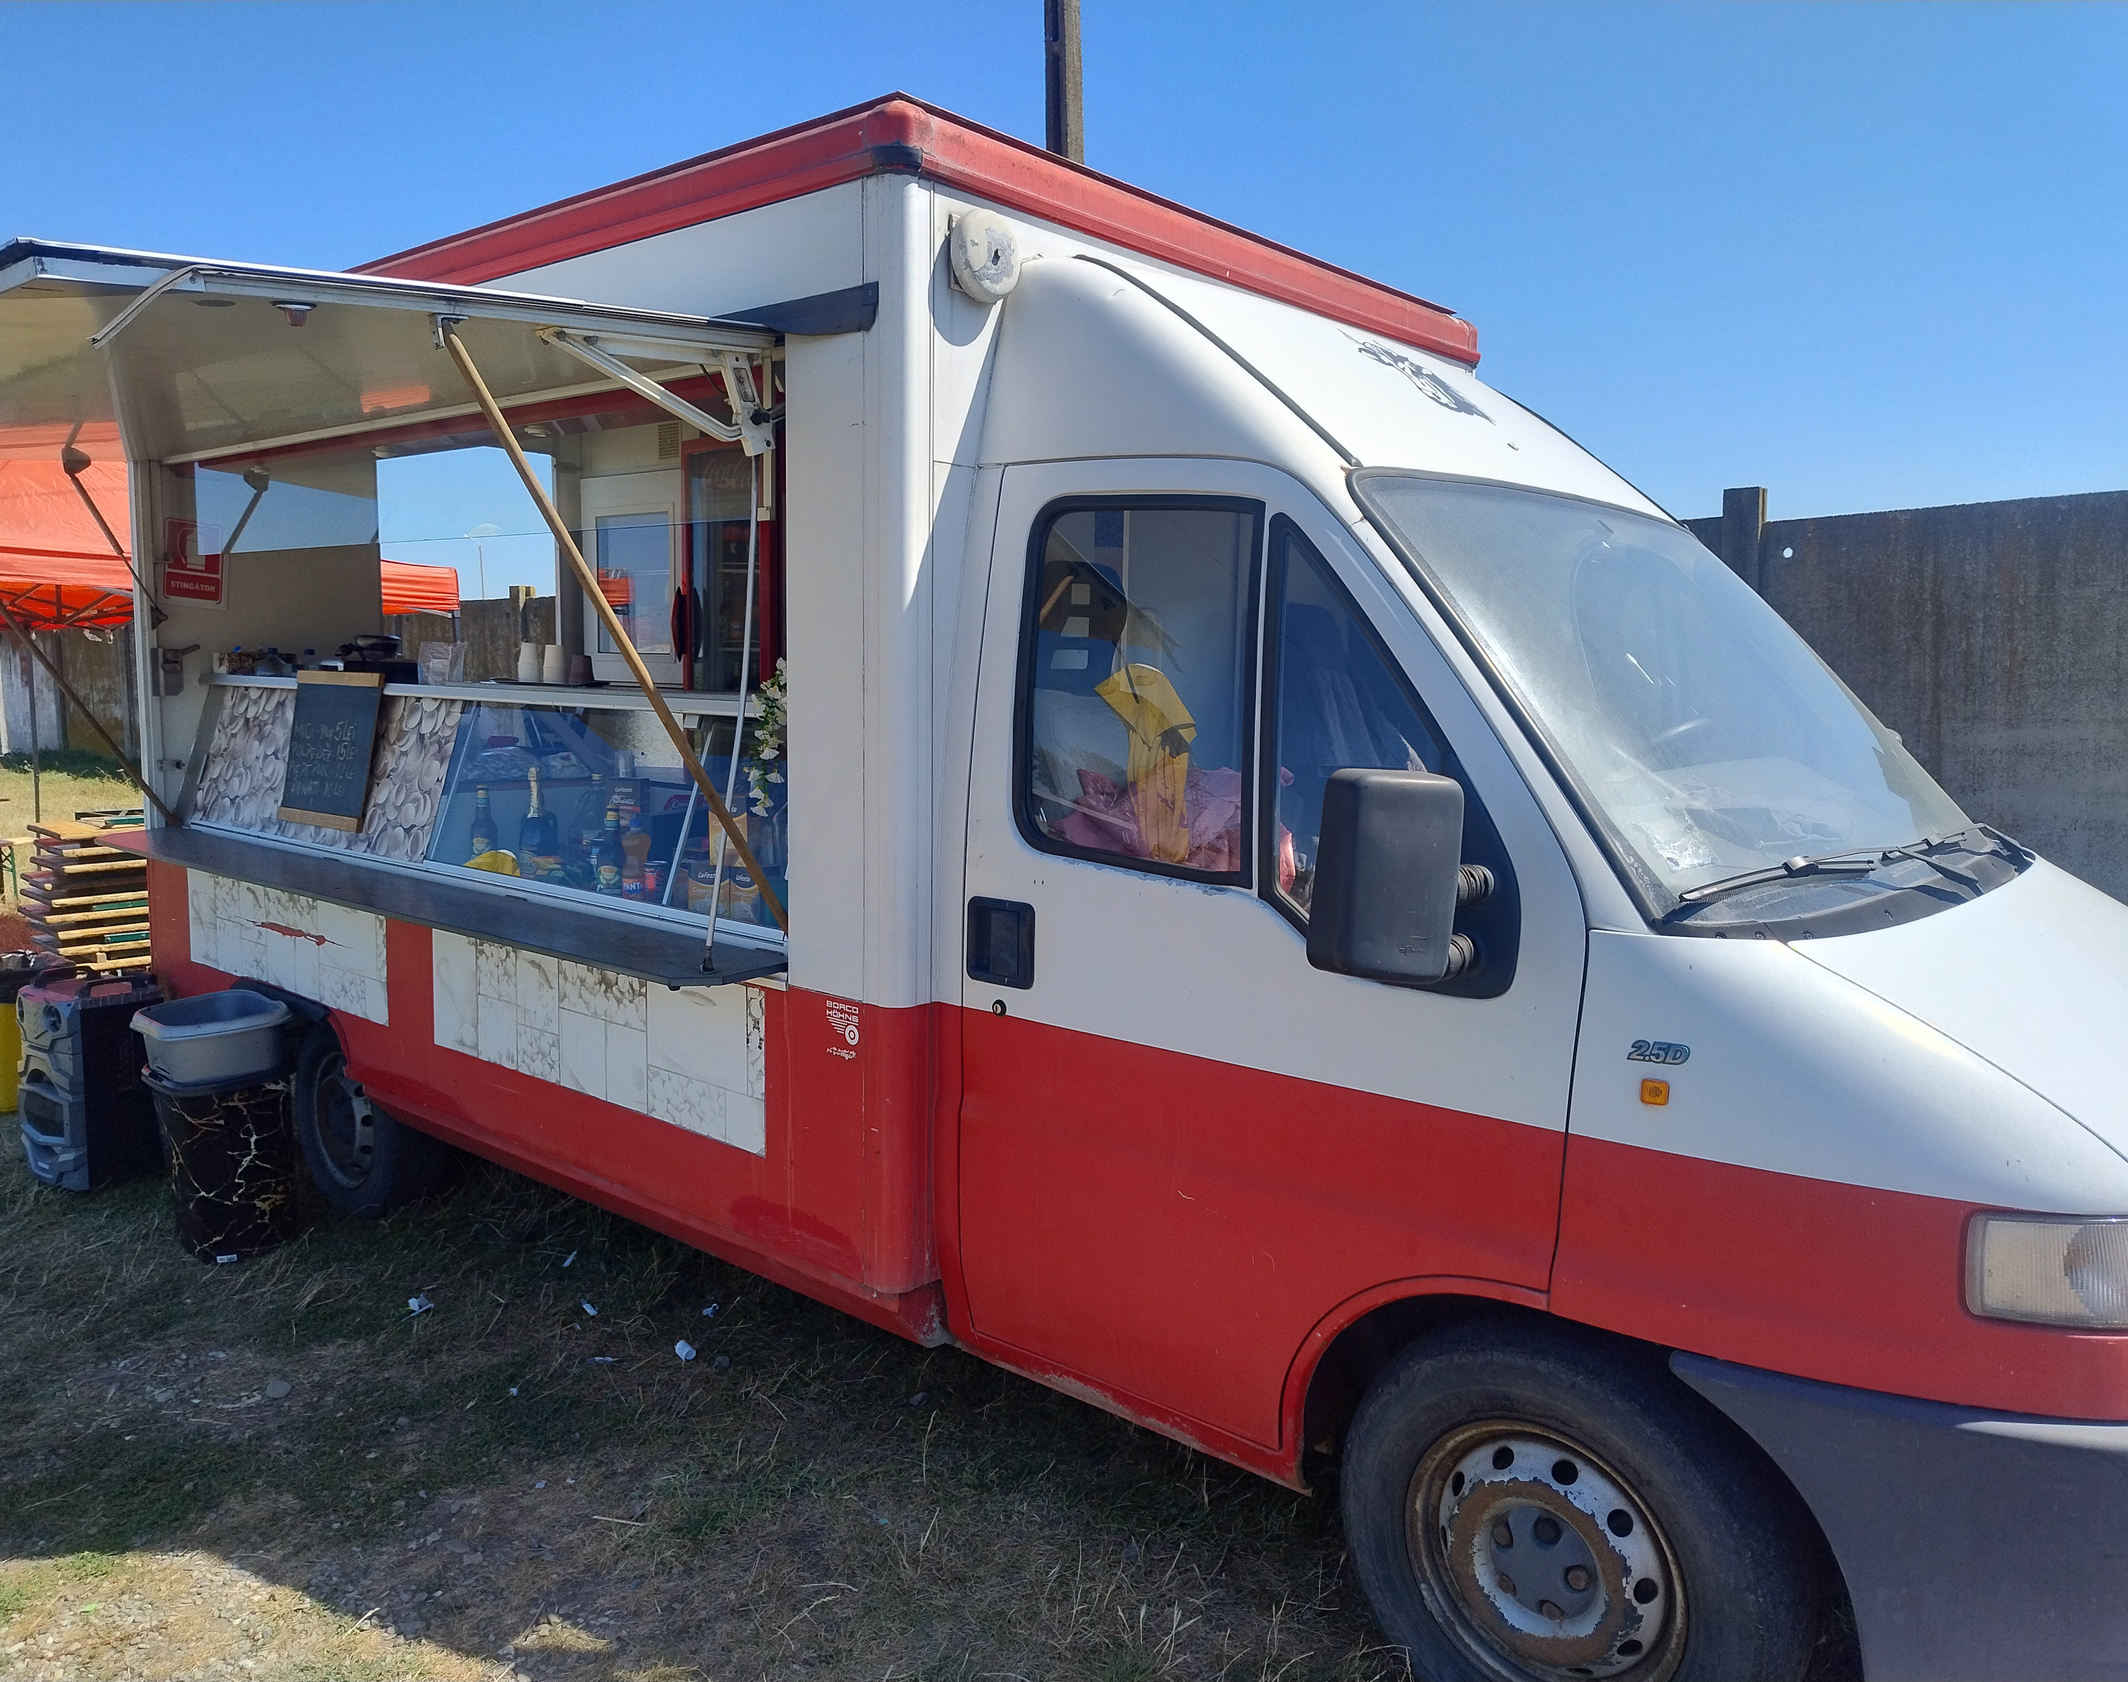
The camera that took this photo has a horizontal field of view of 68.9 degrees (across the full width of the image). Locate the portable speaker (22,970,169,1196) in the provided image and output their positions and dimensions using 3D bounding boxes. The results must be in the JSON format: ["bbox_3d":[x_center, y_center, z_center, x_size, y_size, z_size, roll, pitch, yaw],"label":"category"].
[{"bbox_3d":[-3.373,0.825,5.408,0.360,0.690,0.320,4,7,43],"label":"portable speaker"}]

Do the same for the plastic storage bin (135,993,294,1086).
[{"bbox_3d":[-2.577,0.611,4.698,0.460,0.190,0.350,4,7,40],"label":"plastic storage bin"}]

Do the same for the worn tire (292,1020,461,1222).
[{"bbox_3d":[-2.190,0.869,4.914,0.680,0.680,0.200,7,9,40],"label":"worn tire"}]

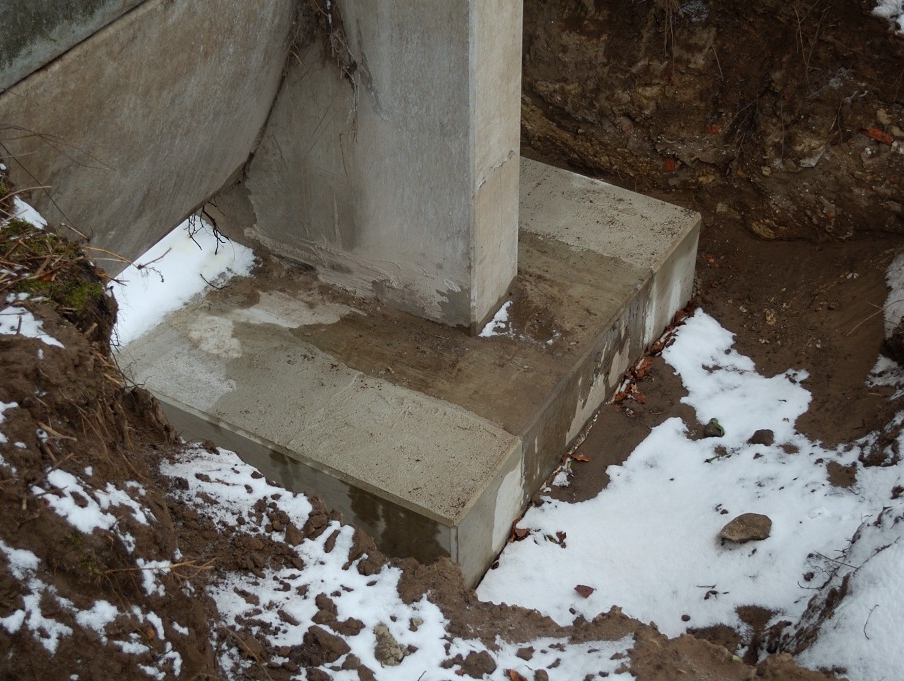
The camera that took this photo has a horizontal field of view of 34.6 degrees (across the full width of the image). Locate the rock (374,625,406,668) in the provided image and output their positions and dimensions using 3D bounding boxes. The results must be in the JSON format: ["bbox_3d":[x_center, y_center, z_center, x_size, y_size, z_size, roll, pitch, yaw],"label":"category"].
[{"bbox_3d":[-0.147,0.715,3.399,0.074,0.068,0.115,-10,41,-11],"label":"rock"}]

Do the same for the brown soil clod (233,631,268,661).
[{"bbox_3d":[-0.550,0.829,3.938,0.095,0.060,0.080,16,43,19],"label":"brown soil clod"}]

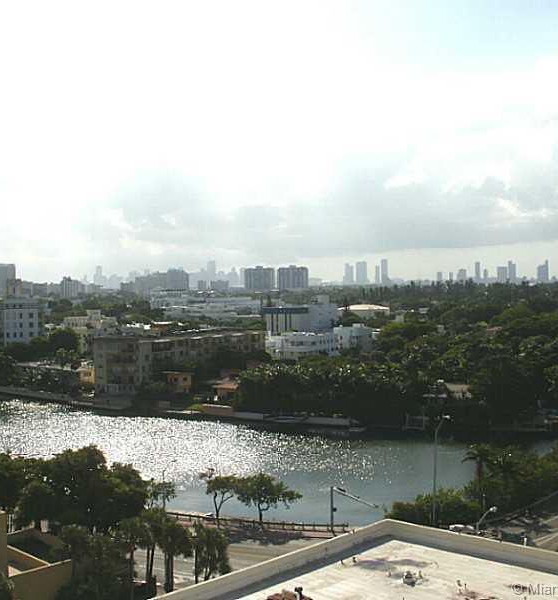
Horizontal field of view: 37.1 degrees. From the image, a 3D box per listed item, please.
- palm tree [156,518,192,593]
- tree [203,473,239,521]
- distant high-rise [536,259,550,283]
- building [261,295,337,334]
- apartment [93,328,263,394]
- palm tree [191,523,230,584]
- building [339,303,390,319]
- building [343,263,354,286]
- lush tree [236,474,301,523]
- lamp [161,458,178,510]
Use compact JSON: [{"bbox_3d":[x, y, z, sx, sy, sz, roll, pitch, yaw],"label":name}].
[{"bbox_3d":[-10.090,24.344,79.015,3.500,7.300,3.500,-1,1,0],"label":"palm tree"},{"bbox_3d":[-7.216,24.522,101.938,4.300,5.900,4.200,-1,1,0],"label":"tree"},{"bbox_3d":[1852.747,-194.165,5848.459,66.000,169.000,38.000,-1,1,22],"label":"distant high-rise"},{"bbox_3d":[9.258,9.933,383.774,32.000,24.000,22.000,-1,1,13],"label":"building"},{"bbox_3d":[-29.504,17.663,248.752,45.000,14.100,23.700,-2,2,-42],"label":"apartment"},{"bbox_3d":[-6.754,24.946,81.438,3.600,5.900,3.600,-1,1,0],"label":"palm tree"},{"bbox_3d":[61.049,9.594,594.863,34.000,13.000,25.000,-1,1,6],"label":"building"},{"bbox_3d":[563.648,-196.166,6668.299,60.000,187.000,38.000,-1,1,18],"label":"building"},{"bbox_3d":[-1.325,24.141,100.512,7.900,6.600,7.200,-1,1,0],"label":"lush tree"},{"bbox_3d":[-14.072,23.983,104.480,0.600,7.200,1.700,-2,1,-37],"label":"lamp"}]

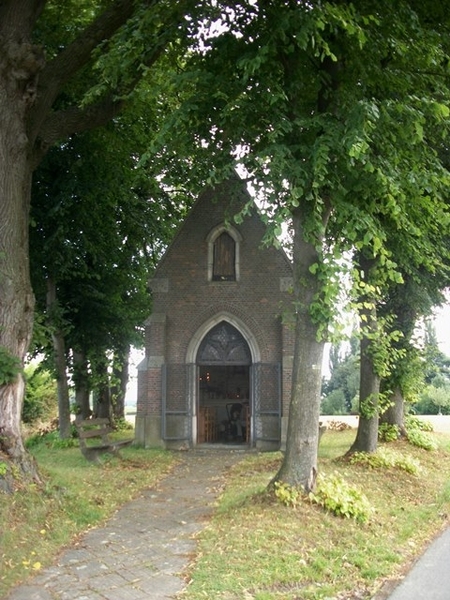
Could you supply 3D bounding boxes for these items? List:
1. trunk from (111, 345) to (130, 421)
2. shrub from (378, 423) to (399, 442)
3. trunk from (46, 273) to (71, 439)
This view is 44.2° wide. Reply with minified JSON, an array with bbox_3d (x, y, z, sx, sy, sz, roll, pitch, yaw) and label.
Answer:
[{"bbox_3d":[-3.727,2.995,19.785,0.600,2.822,0.560,0,-10,0],"label":"trunk"},{"bbox_3d":[4.780,3.908,16.364,0.620,0.520,0.600,0,-10,0],"label":"shrub"},{"bbox_3d":[-4.927,1.644,16.474,0.540,4.800,0.470,0,-10,0],"label":"trunk"}]

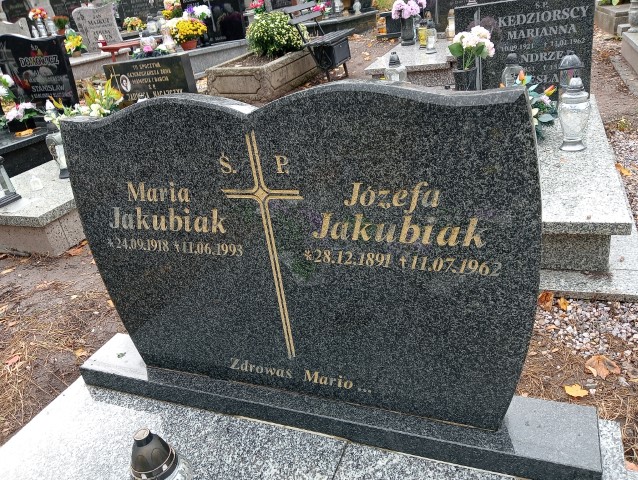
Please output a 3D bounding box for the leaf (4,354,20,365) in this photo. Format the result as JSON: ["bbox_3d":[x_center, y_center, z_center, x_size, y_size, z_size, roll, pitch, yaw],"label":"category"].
[{"bbox_3d":[-1.139,0.438,1.914,0.030,0.016,0.055,2,28,23],"label":"leaf"}]

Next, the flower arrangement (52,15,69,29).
[{"bbox_3d":[-4.395,-3.713,8.800,0.260,0.260,0.260,2,28,23],"label":"flower arrangement"}]

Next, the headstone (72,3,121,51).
[{"bbox_3d":[-3.902,-3.726,9.100,0.740,0.760,0.120,-19,28,-18],"label":"headstone"}]

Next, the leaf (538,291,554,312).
[{"bbox_3d":[0.778,0.200,1.765,0.060,0.025,0.085,2,28,23],"label":"leaf"}]

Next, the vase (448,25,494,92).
[{"bbox_3d":[0.911,-0.996,3.093,0.250,0.510,0.230,2,28,23],"label":"vase"}]

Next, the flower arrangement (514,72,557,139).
[{"bbox_3d":[1.064,-0.689,2.646,0.260,0.310,0.240,2,28,23],"label":"flower arrangement"}]

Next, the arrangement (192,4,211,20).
[{"bbox_3d":[-1.865,-3.611,8.200,0.270,0.260,0.250,-13,27,-7],"label":"arrangement"}]

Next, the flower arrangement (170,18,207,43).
[{"bbox_3d":[-1.970,-3.163,7.800,0.520,0.350,0.480,-14,27,-8],"label":"flower arrangement"}]

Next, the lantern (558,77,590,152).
[{"bbox_3d":[1.170,-0.579,2.366,0.145,0.330,0.145,2,28,23],"label":"lantern"}]

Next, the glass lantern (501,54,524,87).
[{"bbox_3d":[1.153,-0.936,3.082,0.135,0.345,0.135,2,28,23],"label":"glass lantern"}]

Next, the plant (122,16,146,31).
[{"bbox_3d":[-3.571,-4.181,10.000,0.420,0.270,0.340,-16,27,-13],"label":"plant"}]

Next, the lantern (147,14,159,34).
[{"bbox_3d":[-3.062,-3.954,9.500,0.180,0.340,0.180,-15,27,-11],"label":"lantern"}]

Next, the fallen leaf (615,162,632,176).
[{"bbox_3d":[1.577,-0.374,2.674,0.075,0.025,0.120,2,28,23],"label":"fallen leaf"}]

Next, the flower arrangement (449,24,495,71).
[{"bbox_3d":[0.833,-1.049,2.830,0.240,0.220,0.210,3,29,23],"label":"flower arrangement"}]

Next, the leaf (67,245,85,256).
[{"bbox_3d":[-1.240,0.048,2.621,0.100,0.025,0.090,3,29,23],"label":"leaf"}]

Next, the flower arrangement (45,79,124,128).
[{"bbox_3d":[-1.561,-0.823,3.540,0.420,0.440,0.320,2,28,23],"label":"flower arrangement"}]

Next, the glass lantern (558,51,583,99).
[{"bbox_3d":[1.337,-0.858,2.741,0.140,0.290,0.140,3,29,23],"label":"glass lantern"}]

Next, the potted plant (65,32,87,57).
[{"bbox_3d":[-3.904,-3.141,8.300,0.340,0.380,0.310,-19,28,-18],"label":"potted plant"}]

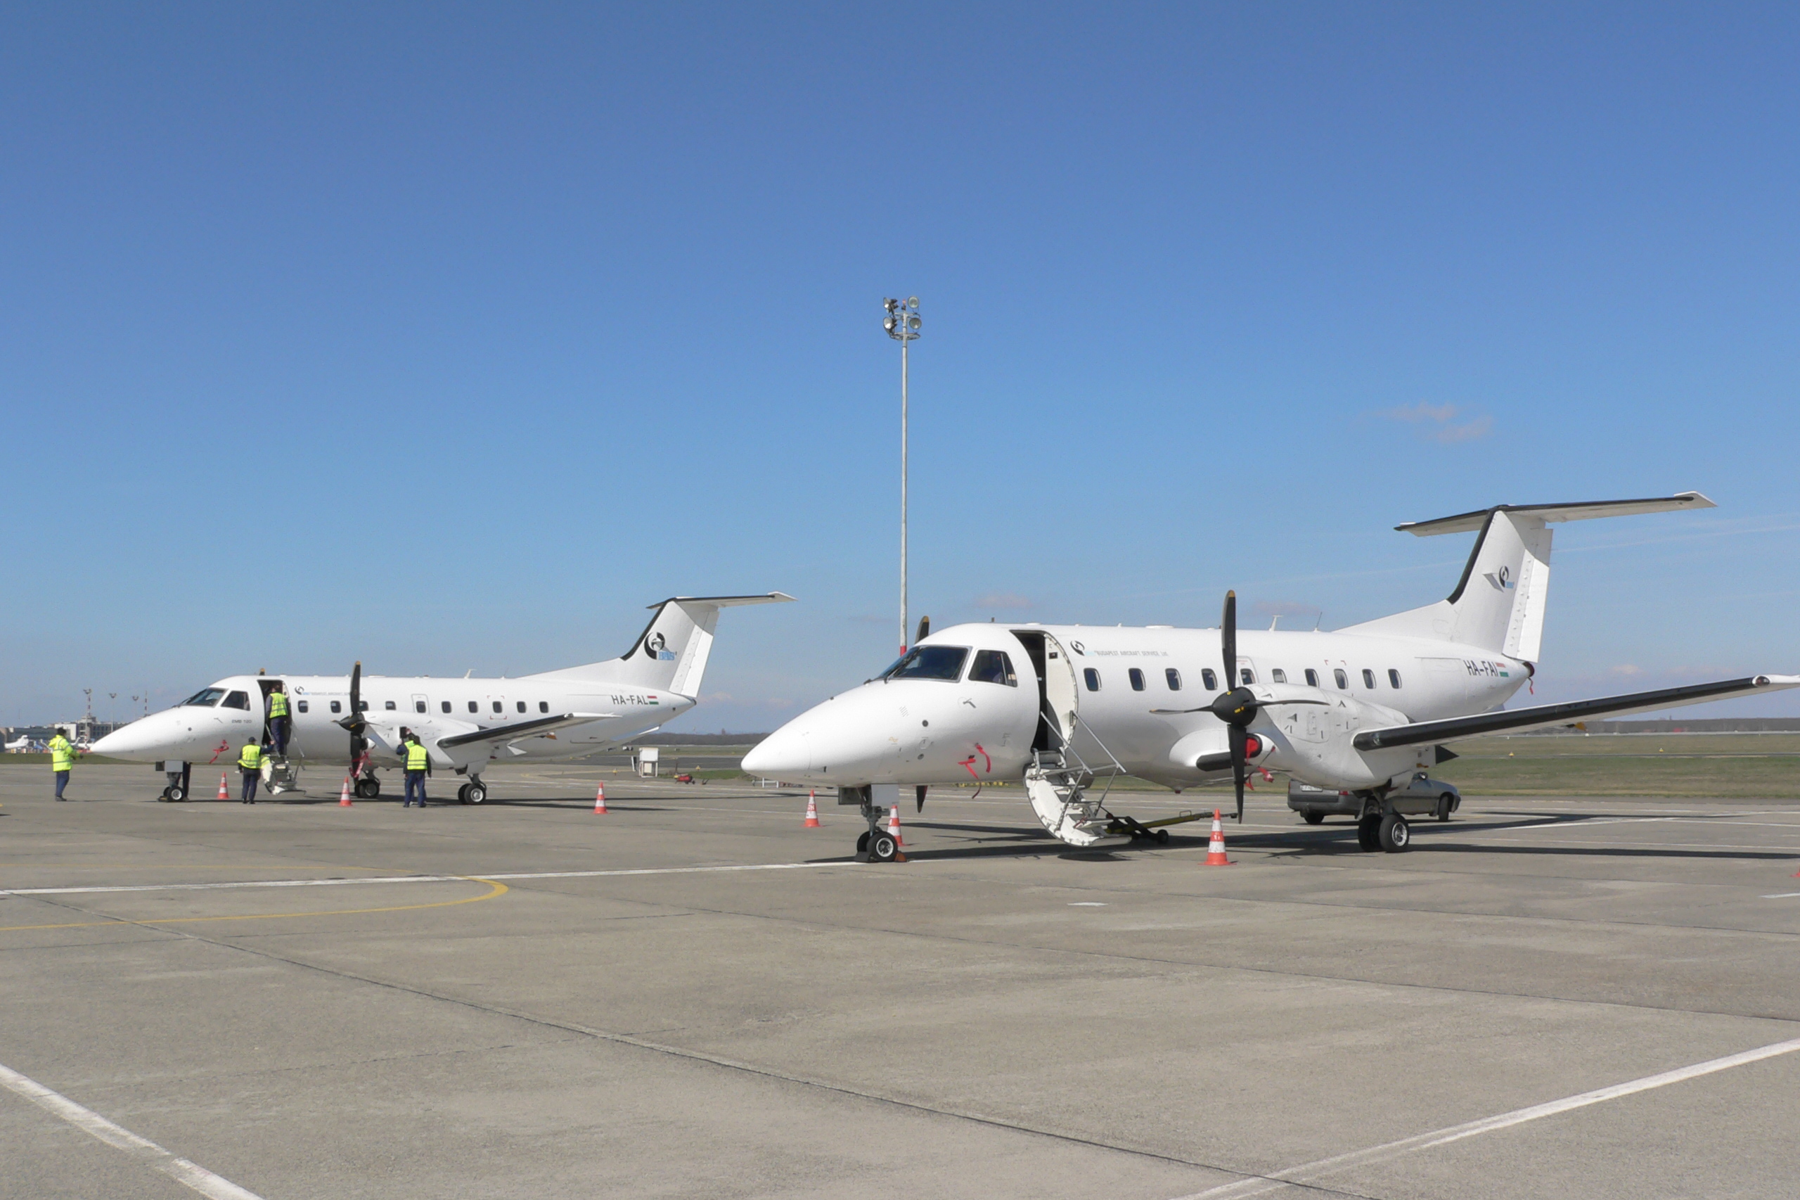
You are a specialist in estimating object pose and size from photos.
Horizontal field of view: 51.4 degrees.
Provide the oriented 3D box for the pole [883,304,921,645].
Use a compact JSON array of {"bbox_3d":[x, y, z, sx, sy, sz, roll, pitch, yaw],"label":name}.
[{"bbox_3d":[0.152,-2.843,88.000,1.720,22.800,1.600,-1,-5,12],"label":"pole"}]

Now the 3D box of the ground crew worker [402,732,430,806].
[{"bbox_3d":[-11.768,4.178,45.700,0.600,1.780,0.380,2,-5,-22],"label":"ground crew worker"}]

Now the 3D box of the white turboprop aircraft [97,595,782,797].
[{"bbox_3d":[-13.057,2.563,53.400,20.050,6.350,19.780,4,-6,-40],"label":"white turboprop aircraft"}]

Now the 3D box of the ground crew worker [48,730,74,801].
[{"bbox_3d":[-20.505,4.029,45.800,0.500,1.790,0.560,3,-5,-33],"label":"ground crew worker"}]

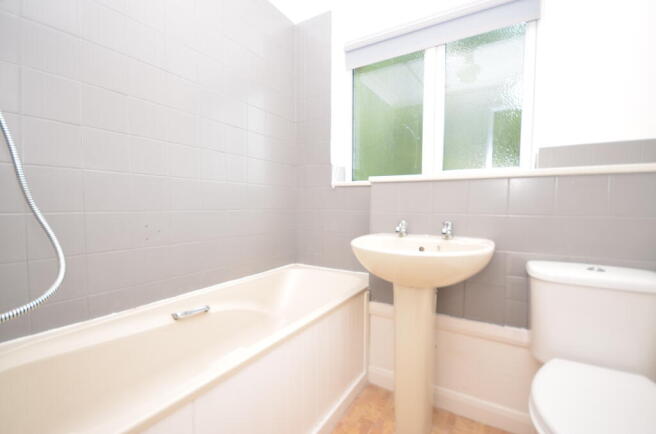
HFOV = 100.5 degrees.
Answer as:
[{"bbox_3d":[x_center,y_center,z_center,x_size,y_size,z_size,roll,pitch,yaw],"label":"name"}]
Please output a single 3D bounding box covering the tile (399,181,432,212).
[{"bbox_3d":[0.424,-0.091,1.320,0.150,0.150,0.010,2,3,33],"label":"tile"}]

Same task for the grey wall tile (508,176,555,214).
[{"bbox_3d":[0.800,-0.080,1.073,0.150,0.150,0.010,2,3,33],"label":"grey wall tile"}]

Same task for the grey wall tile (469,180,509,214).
[{"bbox_3d":[0.674,-0.084,1.155,0.150,0.150,0.010,2,3,33],"label":"grey wall tile"}]

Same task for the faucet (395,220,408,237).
[{"bbox_3d":[0.341,0.057,1.264,0.043,0.076,0.092,2,3,33],"label":"faucet"}]

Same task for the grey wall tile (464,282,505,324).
[{"bbox_3d":[0.673,0.370,1.174,0.150,0.150,0.010,2,3,33],"label":"grey wall tile"}]

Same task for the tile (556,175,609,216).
[{"bbox_3d":[0.925,-0.077,0.991,0.150,0.150,0.010,2,3,33],"label":"tile"}]

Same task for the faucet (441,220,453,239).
[{"bbox_3d":[0.508,0.061,1.154,0.043,0.076,0.092,2,3,33],"label":"faucet"}]

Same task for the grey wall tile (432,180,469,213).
[{"bbox_3d":[0.549,-0.087,1.238,0.150,0.150,0.010,2,3,33],"label":"grey wall tile"}]

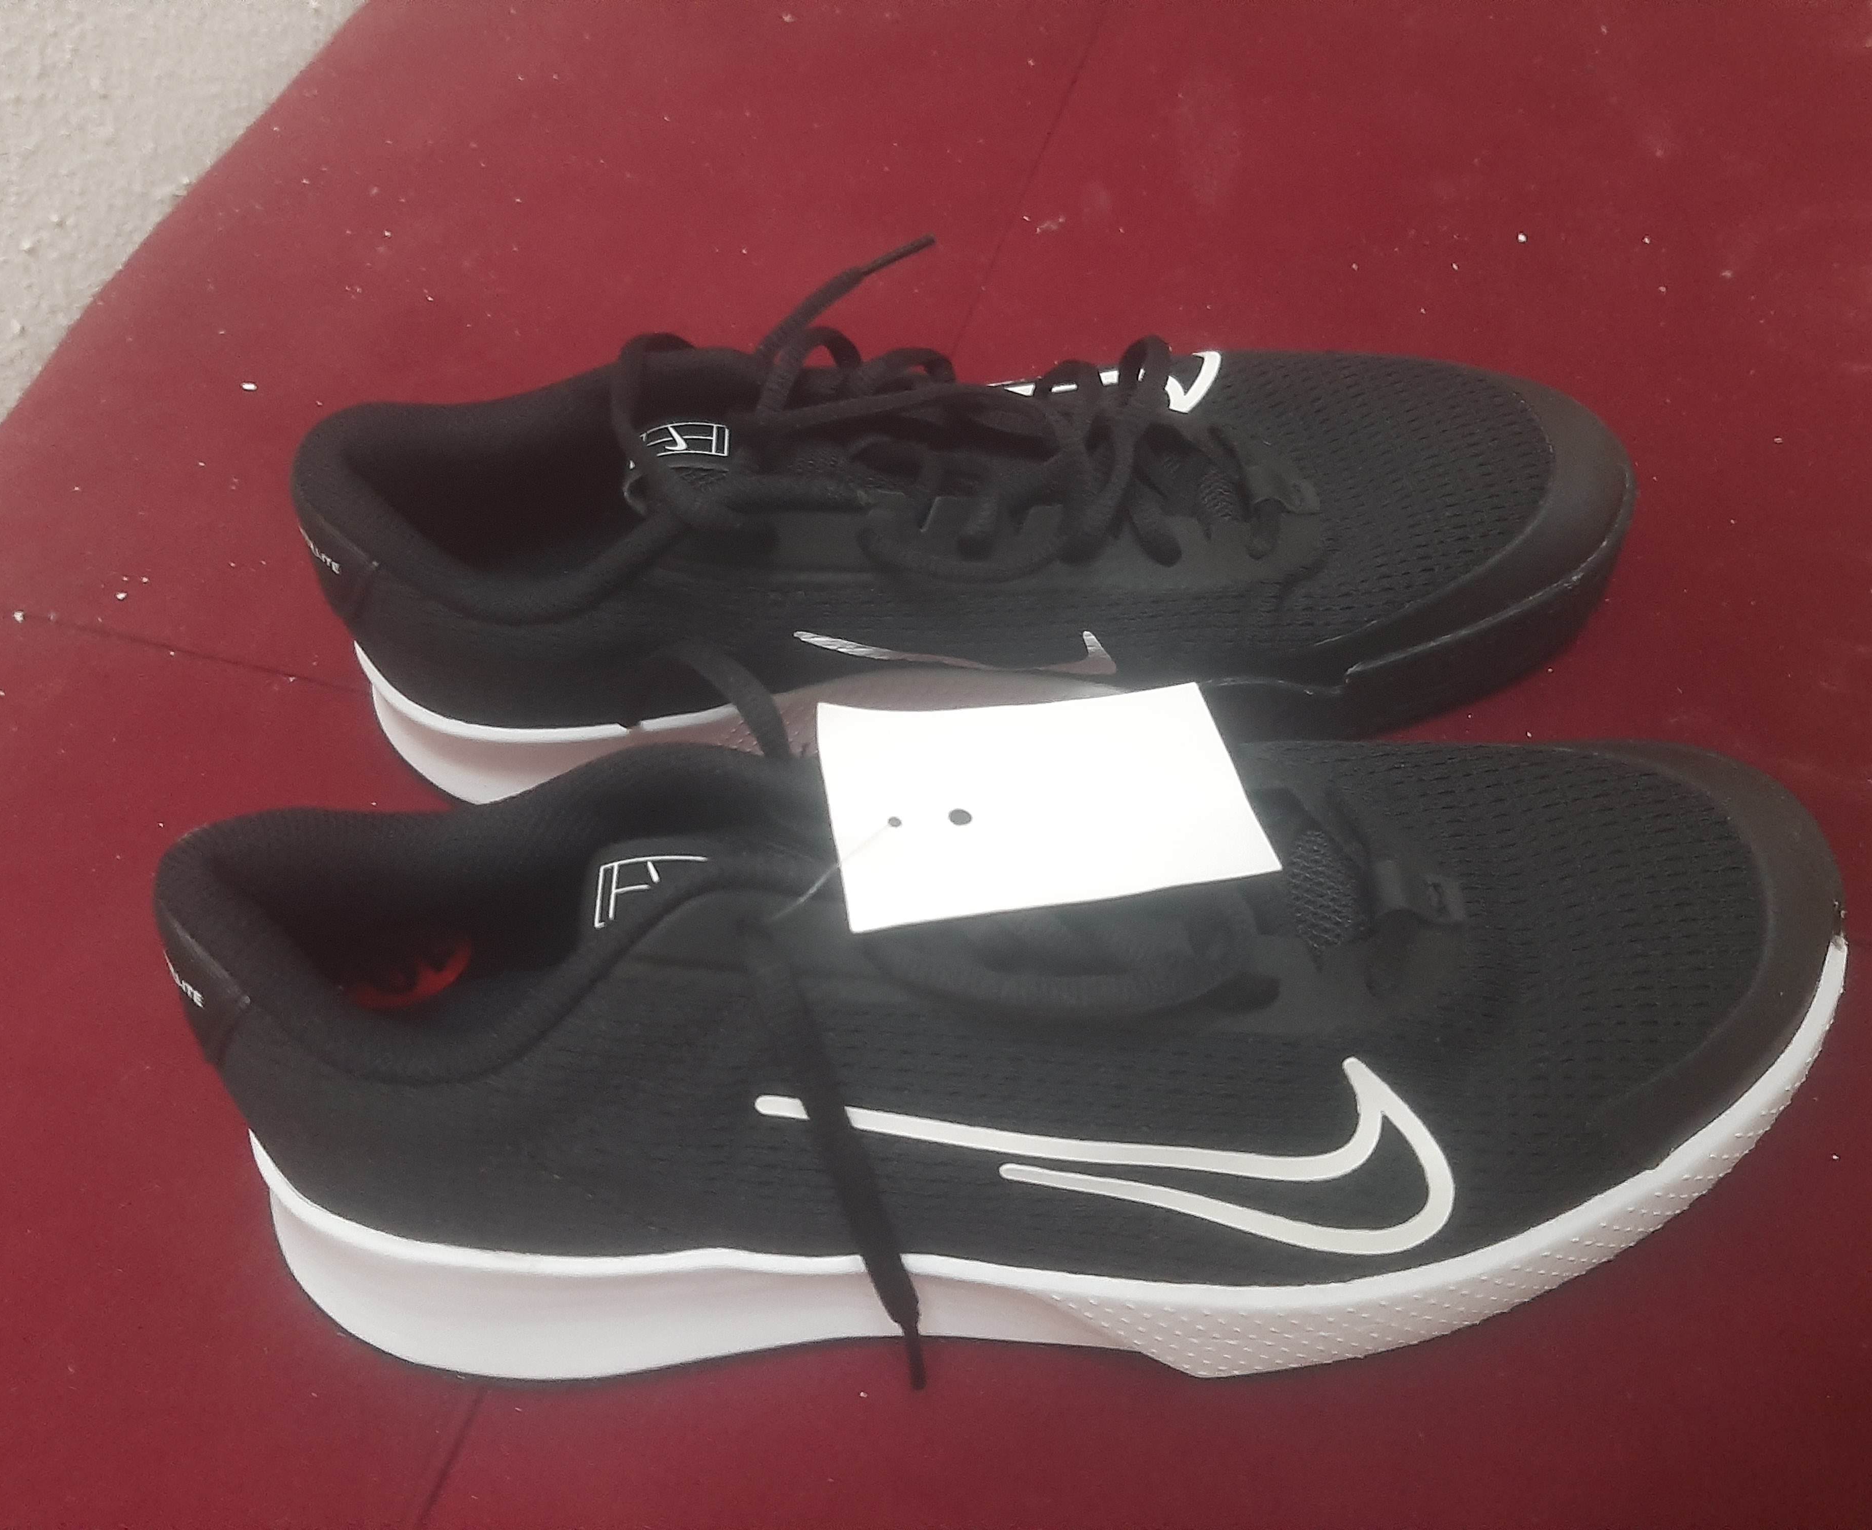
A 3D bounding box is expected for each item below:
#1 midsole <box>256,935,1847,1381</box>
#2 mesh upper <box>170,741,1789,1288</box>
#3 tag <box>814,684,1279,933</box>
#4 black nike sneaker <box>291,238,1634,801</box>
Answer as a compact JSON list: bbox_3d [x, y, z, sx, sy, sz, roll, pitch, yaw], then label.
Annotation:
[{"bbox_3d":[0.026,0.060,0.302,0.300,0.046,0.106,-4,44,-1],"label":"midsole"},{"bbox_3d":[0.019,0.030,0.278,0.290,0.080,0.097,-4,44,-1],"label":"mesh upper"},{"bbox_3d":[0.017,0.005,0.258,0.067,0.004,0.046,-6,45,-9],"label":"tag"},{"bbox_3d":[0.018,-0.057,0.359,0.302,0.107,0.106,-5,60,-1],"label":"black nike sneaker"}]

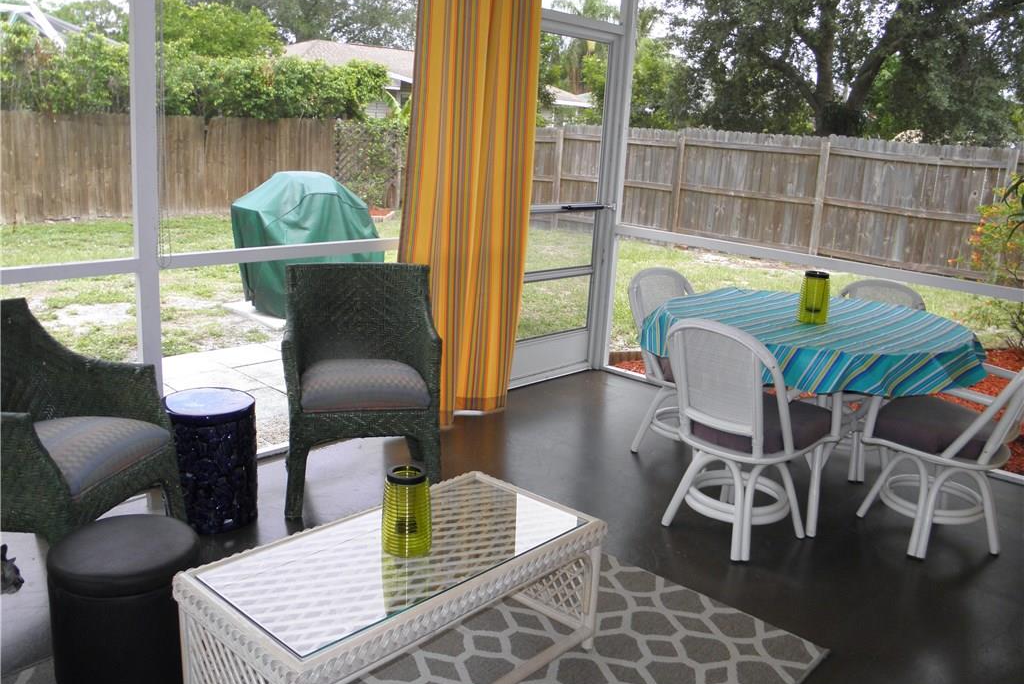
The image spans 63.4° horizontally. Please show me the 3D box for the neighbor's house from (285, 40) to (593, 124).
[{"bbox_3d":[-2.425,-7.206,25.917,13.000,4.600,9.000,2,14,-9],"label":"neighbor's house"}]

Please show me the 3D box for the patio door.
[{"bbox_3d":[0.284,-0.772,4.864,0.060,2.070,0.930,16,18,40],"label":"patio door"}]

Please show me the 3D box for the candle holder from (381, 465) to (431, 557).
[{"bbox_3d":[-0.275,0.435,2.145,0.127,0.203,0.127,4,14,0],"label":"candle holder"}]

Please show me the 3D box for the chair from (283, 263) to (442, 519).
[{"bbox_3d":[-0.635,0.158,3.347,0.600,0.870,0.640,-1,14,-18],"label":"chair"}]

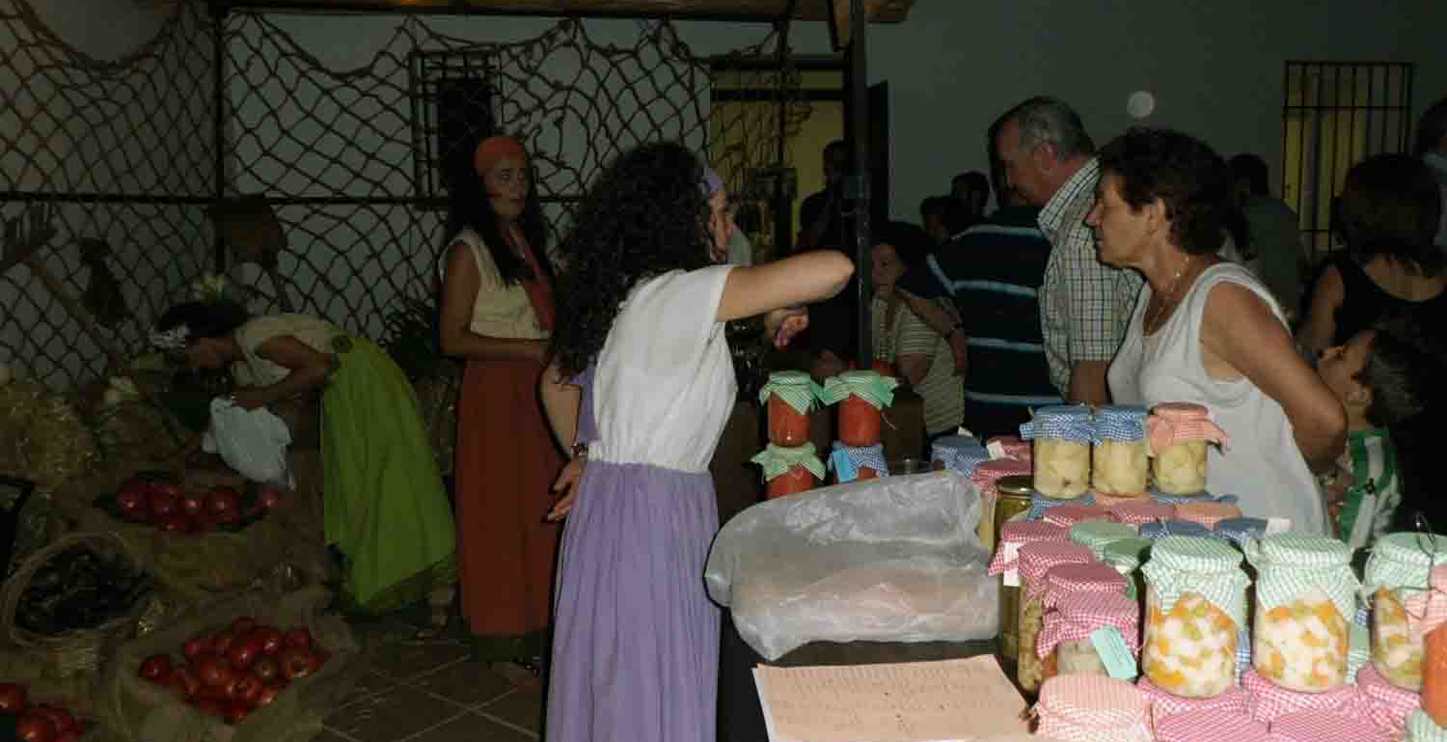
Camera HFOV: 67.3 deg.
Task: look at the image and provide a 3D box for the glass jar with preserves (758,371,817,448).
[{"bbox_3d":[0.120,0.069,1.994,0.090,0.128,0.090,-1,7,0],"label":"glass jar with preserves"}]

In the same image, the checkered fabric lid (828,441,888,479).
[{"bbox_3d":[0.251,0.159,2.019,0.105,0.055,0.100,0,8,0],"label":"checkered fabric lid"}]

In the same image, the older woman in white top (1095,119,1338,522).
[{"bbox_3d":[0.866,0.318,1.989,0.430,1.520,0.460,-1,7,-3],"label":"older woman in white top"}]

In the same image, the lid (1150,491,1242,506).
[{"bbox_3d":[0.670,0.191,1.549,0.115,0.043,0.100,0,8,0],"label":"lid"}]

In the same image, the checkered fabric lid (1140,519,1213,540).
[{"bbox_3d":[0.619,0.232,1.488,0.096,0.034,0.096,0,7,0],"label":"checkered fabric lid"}]

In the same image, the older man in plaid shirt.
[{"bbox_3d":[0.782,0.264,2.416,0.400,1.695,0.500,1,8,12],"label":"older man in plaid shirt"}]

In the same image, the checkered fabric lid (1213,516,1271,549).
[{"bbox_3d":[0.661,0.214,1.386,0.073,0.045,0.073,0,8,0],"label":"checkered fabric lid"}]

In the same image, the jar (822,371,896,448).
[{"bbox_3d":[0.263,0.073,2.095,0.122,0.130,0.112,0,7,0],"label":"jar"}]

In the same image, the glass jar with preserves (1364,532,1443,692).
[{"bbox_3d":[0.631,0.216,0.977,0.097,0.130,0.096,0,7,0],"label":"glass jar with preserves"}]

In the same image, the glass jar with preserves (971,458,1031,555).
[{"bbox_3d":[0.451,0.223,1.730,0.095,0.155,0.095,0,8,0],"label":"glass jar with preserves"}]

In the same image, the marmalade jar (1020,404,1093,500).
[{"bbox_3d":[0.476,0.114,1.534,0.092,0.119,0.088,0,8,0],"label":"marmalade jar"}]

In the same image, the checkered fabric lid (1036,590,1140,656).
[{"bbox_3d":[0.388,0.268,1.139,0.095,0.050,0.095,-1,7,0],"label":"checkered fabric lid"}]

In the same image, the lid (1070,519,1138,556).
[{"bbox_3d":[0.473,0.214,1.353,0.090,0.037,0.090,0,8,0],"label":"lid"}]

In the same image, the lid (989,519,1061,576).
[{"bbox_3d":[0.380,0.222,1.357,0.093,0.053,0.090,0,8,0],"label":"lid"}]

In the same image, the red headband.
[{"bbox_3d":[-0.669,-0.633,3.194,0.155,0.120,0.175,-5,8,-27],"label":"red headband"}]

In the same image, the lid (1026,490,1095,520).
[{"bbox_3d":[0.500,0.202,1.592,0.098,0.045,0.098,-1,7,0],"label":"lid"}]

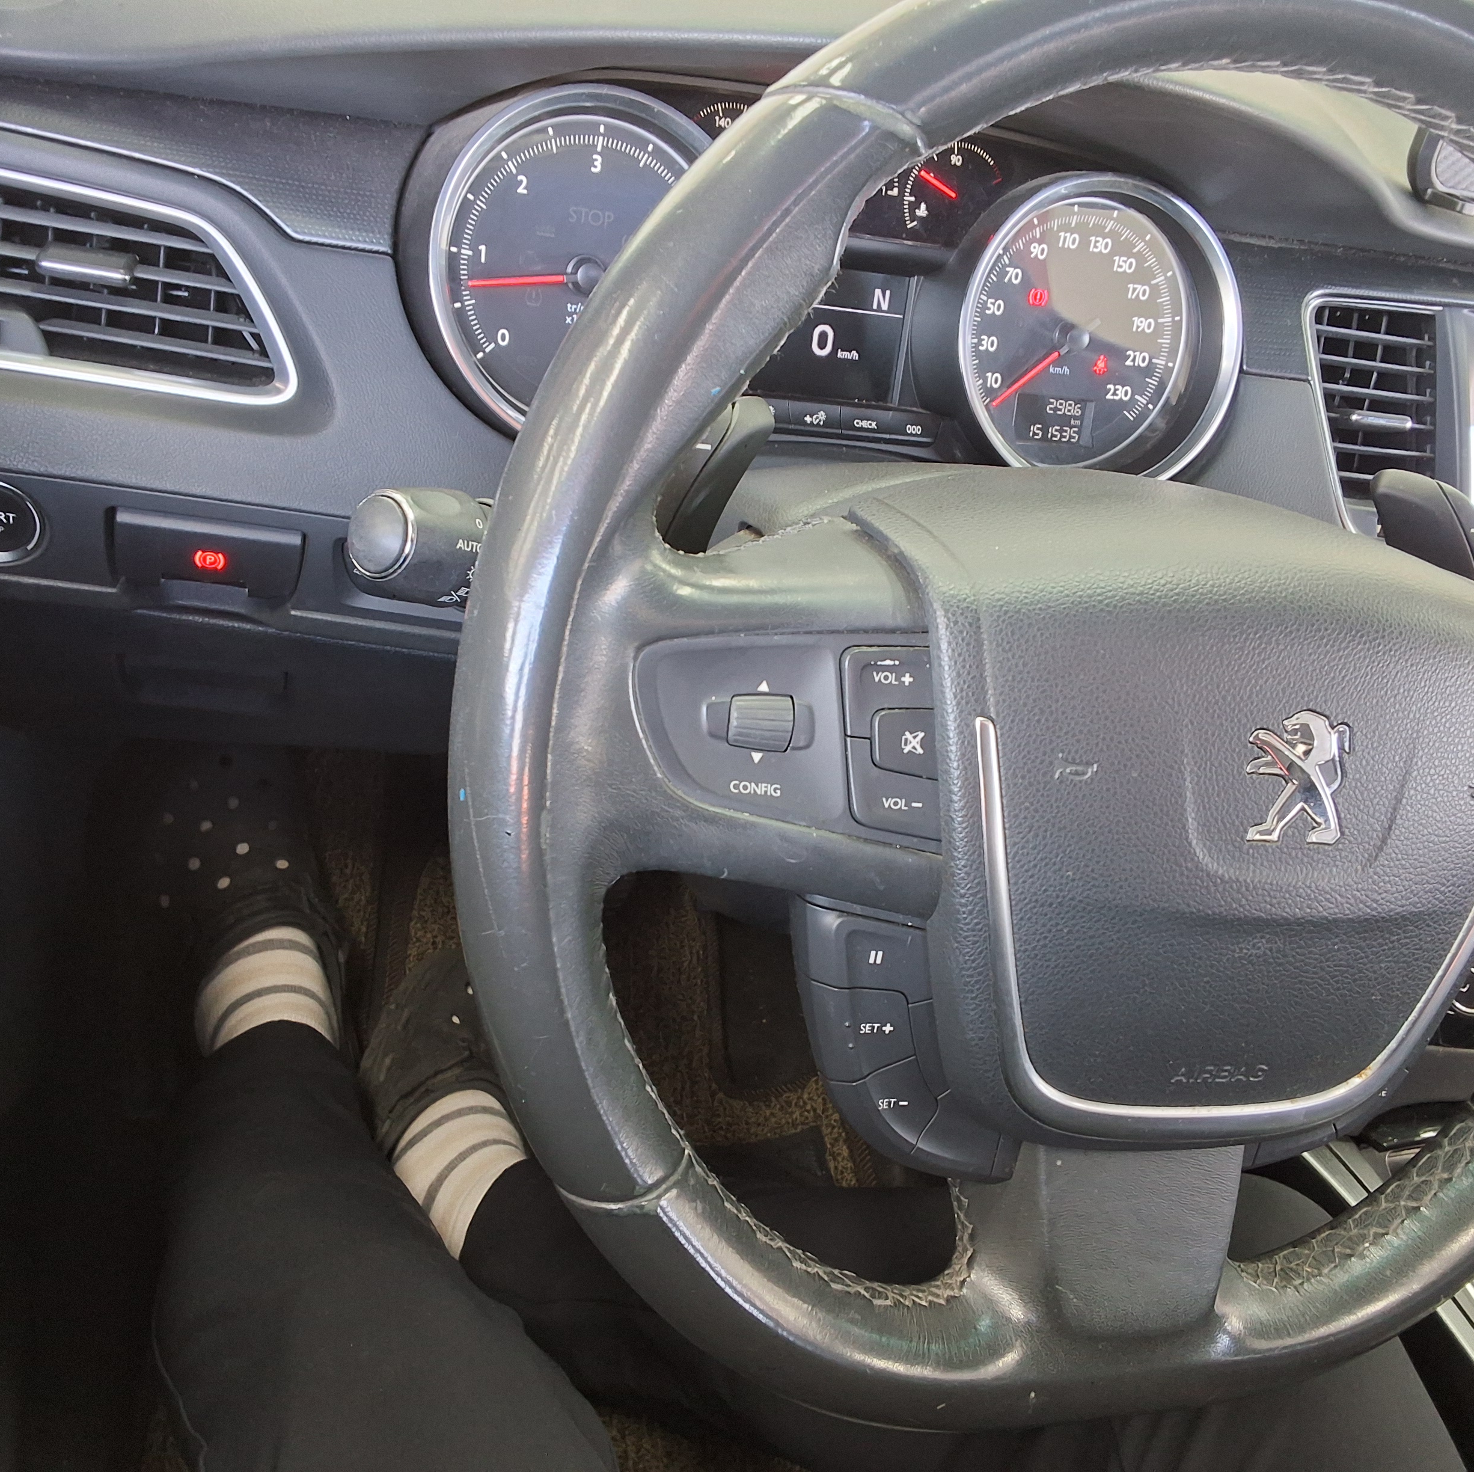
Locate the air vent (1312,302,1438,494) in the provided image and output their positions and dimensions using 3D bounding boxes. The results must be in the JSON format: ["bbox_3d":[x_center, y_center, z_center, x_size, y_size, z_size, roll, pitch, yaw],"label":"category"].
[{"bbox_3d":[0.267,-0.141,0.683,0.078,0.085,0.030,3,10,-20],"label":"air vent"}]

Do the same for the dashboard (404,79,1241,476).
[{"bbox_3d":[0.041,-0.167,0.622,0.346,0.137,0.060,3,10,-20],"label":"dashboard"}]

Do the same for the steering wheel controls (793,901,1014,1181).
[{"bbox_3d":[0.039,0.074,0.391,0.073,0.078,0.028,4,11,-21],"label":"steering wheel controls"}]

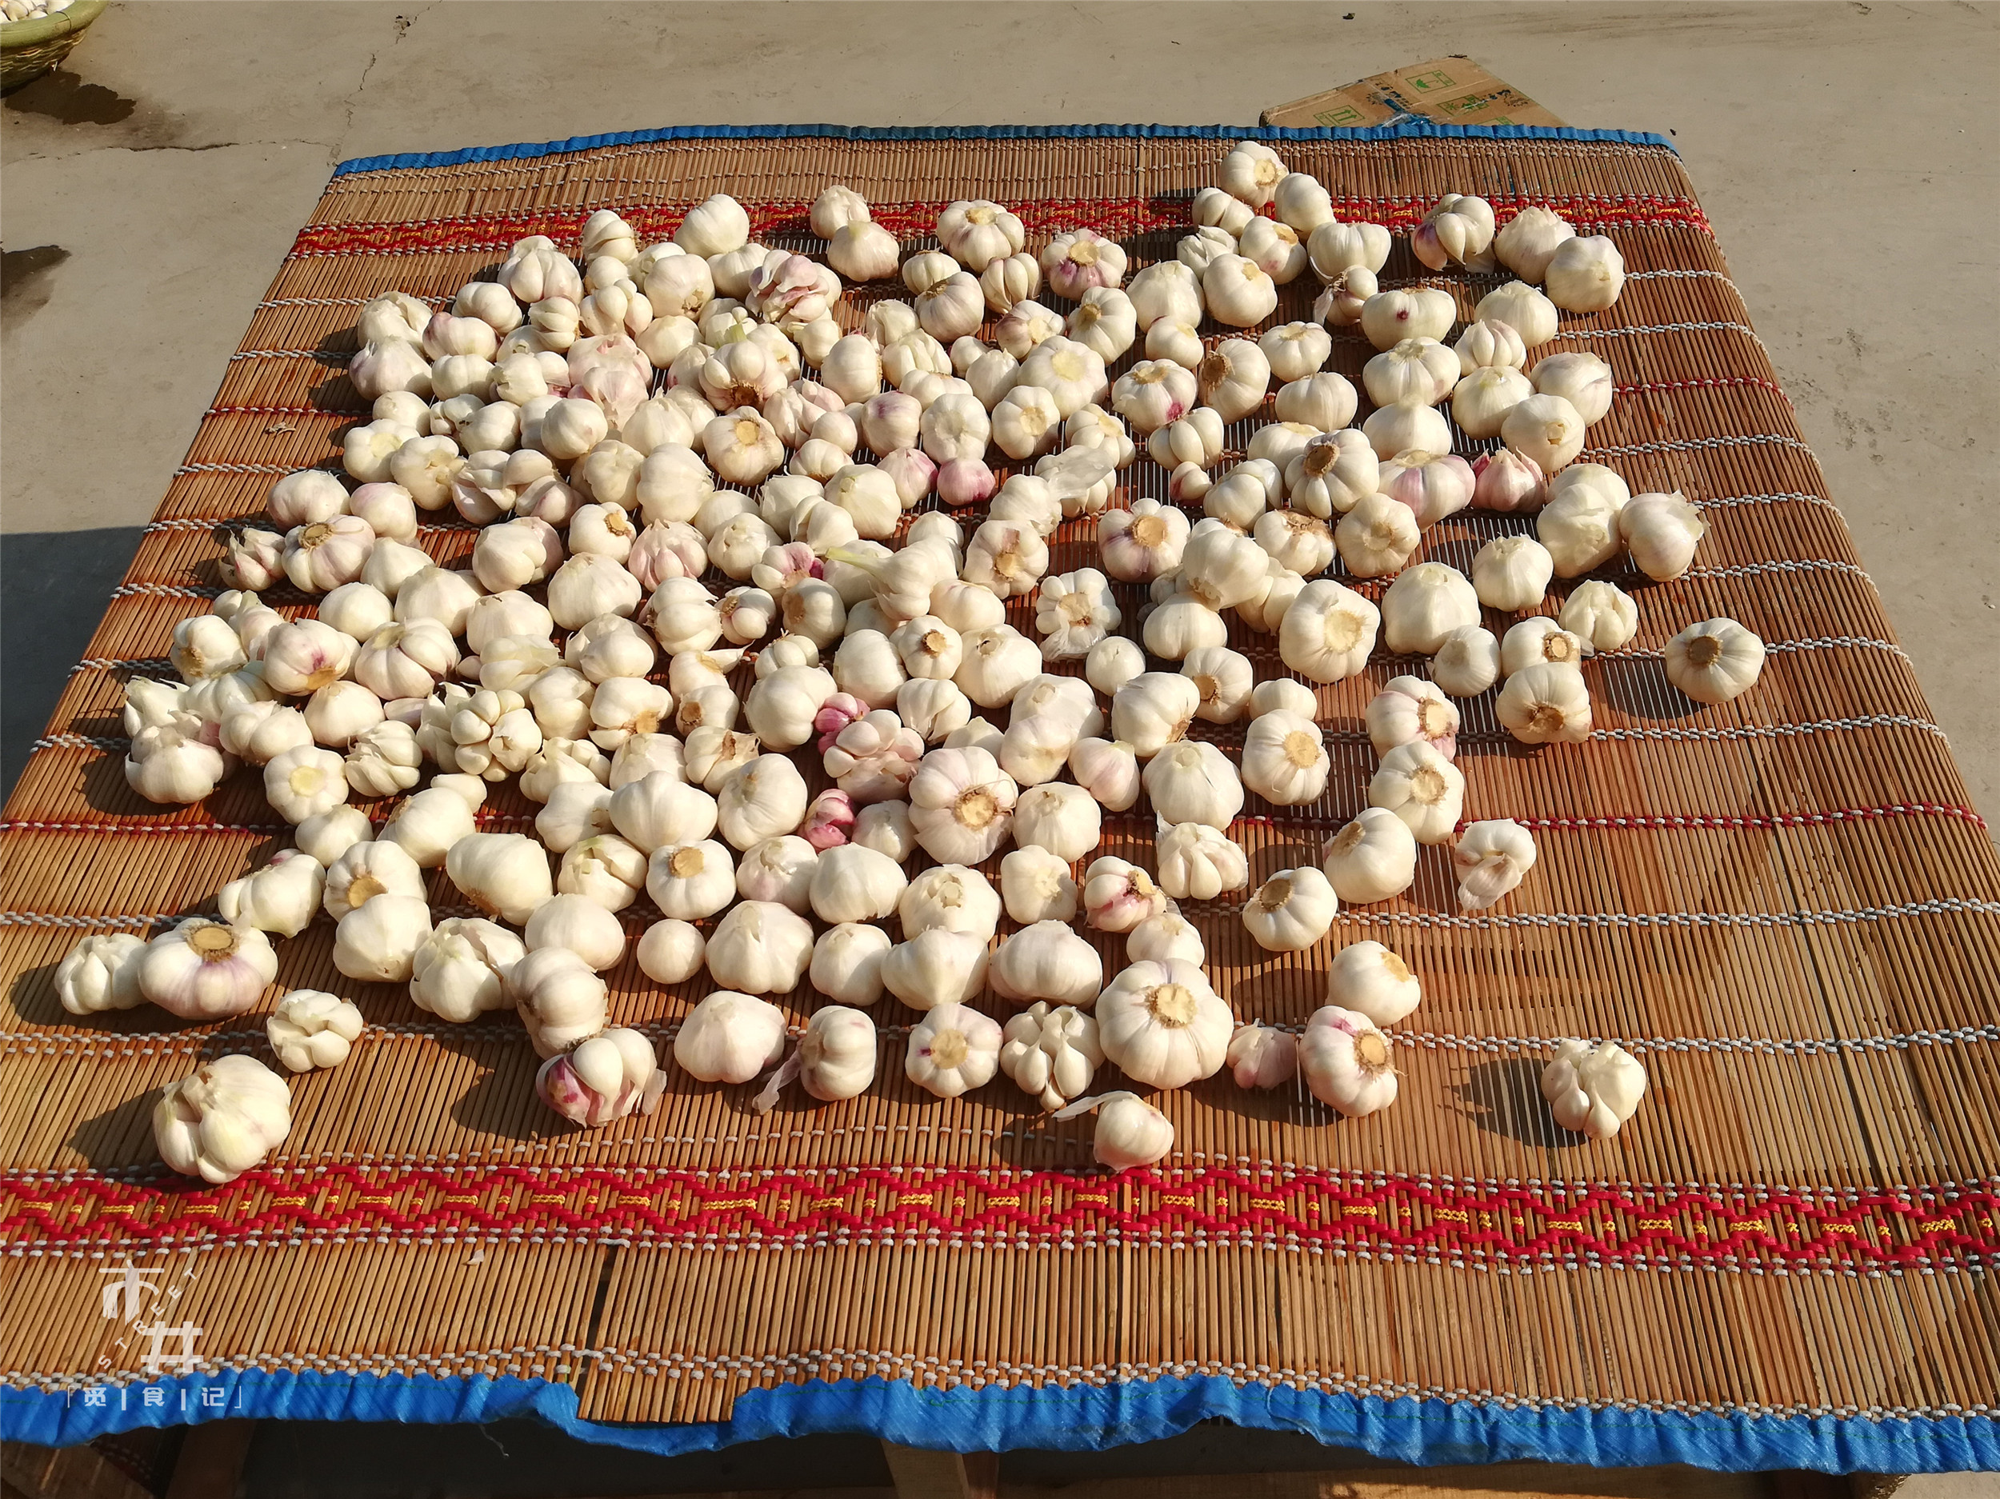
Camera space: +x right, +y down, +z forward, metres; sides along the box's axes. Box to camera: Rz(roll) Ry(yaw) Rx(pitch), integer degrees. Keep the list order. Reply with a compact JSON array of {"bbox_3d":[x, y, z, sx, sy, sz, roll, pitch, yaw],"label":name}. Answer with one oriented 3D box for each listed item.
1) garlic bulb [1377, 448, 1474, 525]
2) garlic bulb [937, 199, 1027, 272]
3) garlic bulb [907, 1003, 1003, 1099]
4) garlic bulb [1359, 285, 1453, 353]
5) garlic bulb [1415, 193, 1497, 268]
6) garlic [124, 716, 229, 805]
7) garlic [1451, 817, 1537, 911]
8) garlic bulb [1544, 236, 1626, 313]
[{"bbox_3d":[0.255,-0.157,0.902,0.059,0.044,0.059,-14,30,22],"label":"garlic bulb"},{"bbox_3d":[-0.013,-0.369,1.077,0.065,0.051,0.059,1,53,3],"label":"garlic bulb"},{"bbox_3d":[-0.023,0.151,0.756,0.049,0.039,0.049,1,53,3],"label":"garlic bulb"},{"bbox_3d":[0.271,-0.285,0.998,0.069,0.054,0.059,1,53,3],"label":"garlic bulb"},{"bbox_3d":[0.343,-0.392,1.136,0.060,0.052,0.063,1,53,3],"label":"garlic bulb"},{"bbox_3d":[-0.483,0.007,0.881,0.055,0.047,0.055,1,53,3],"label":"garlic"},{"bbox_3d":[0.268,0.062,0.812,0.044,0.038,0.047,13,71,19],"label":"garlic"},{"bbox_3d":[0.398,-0.323,1.022,0.054,0.054,0.061,1,53,3],"label":"garlic bulb"}]

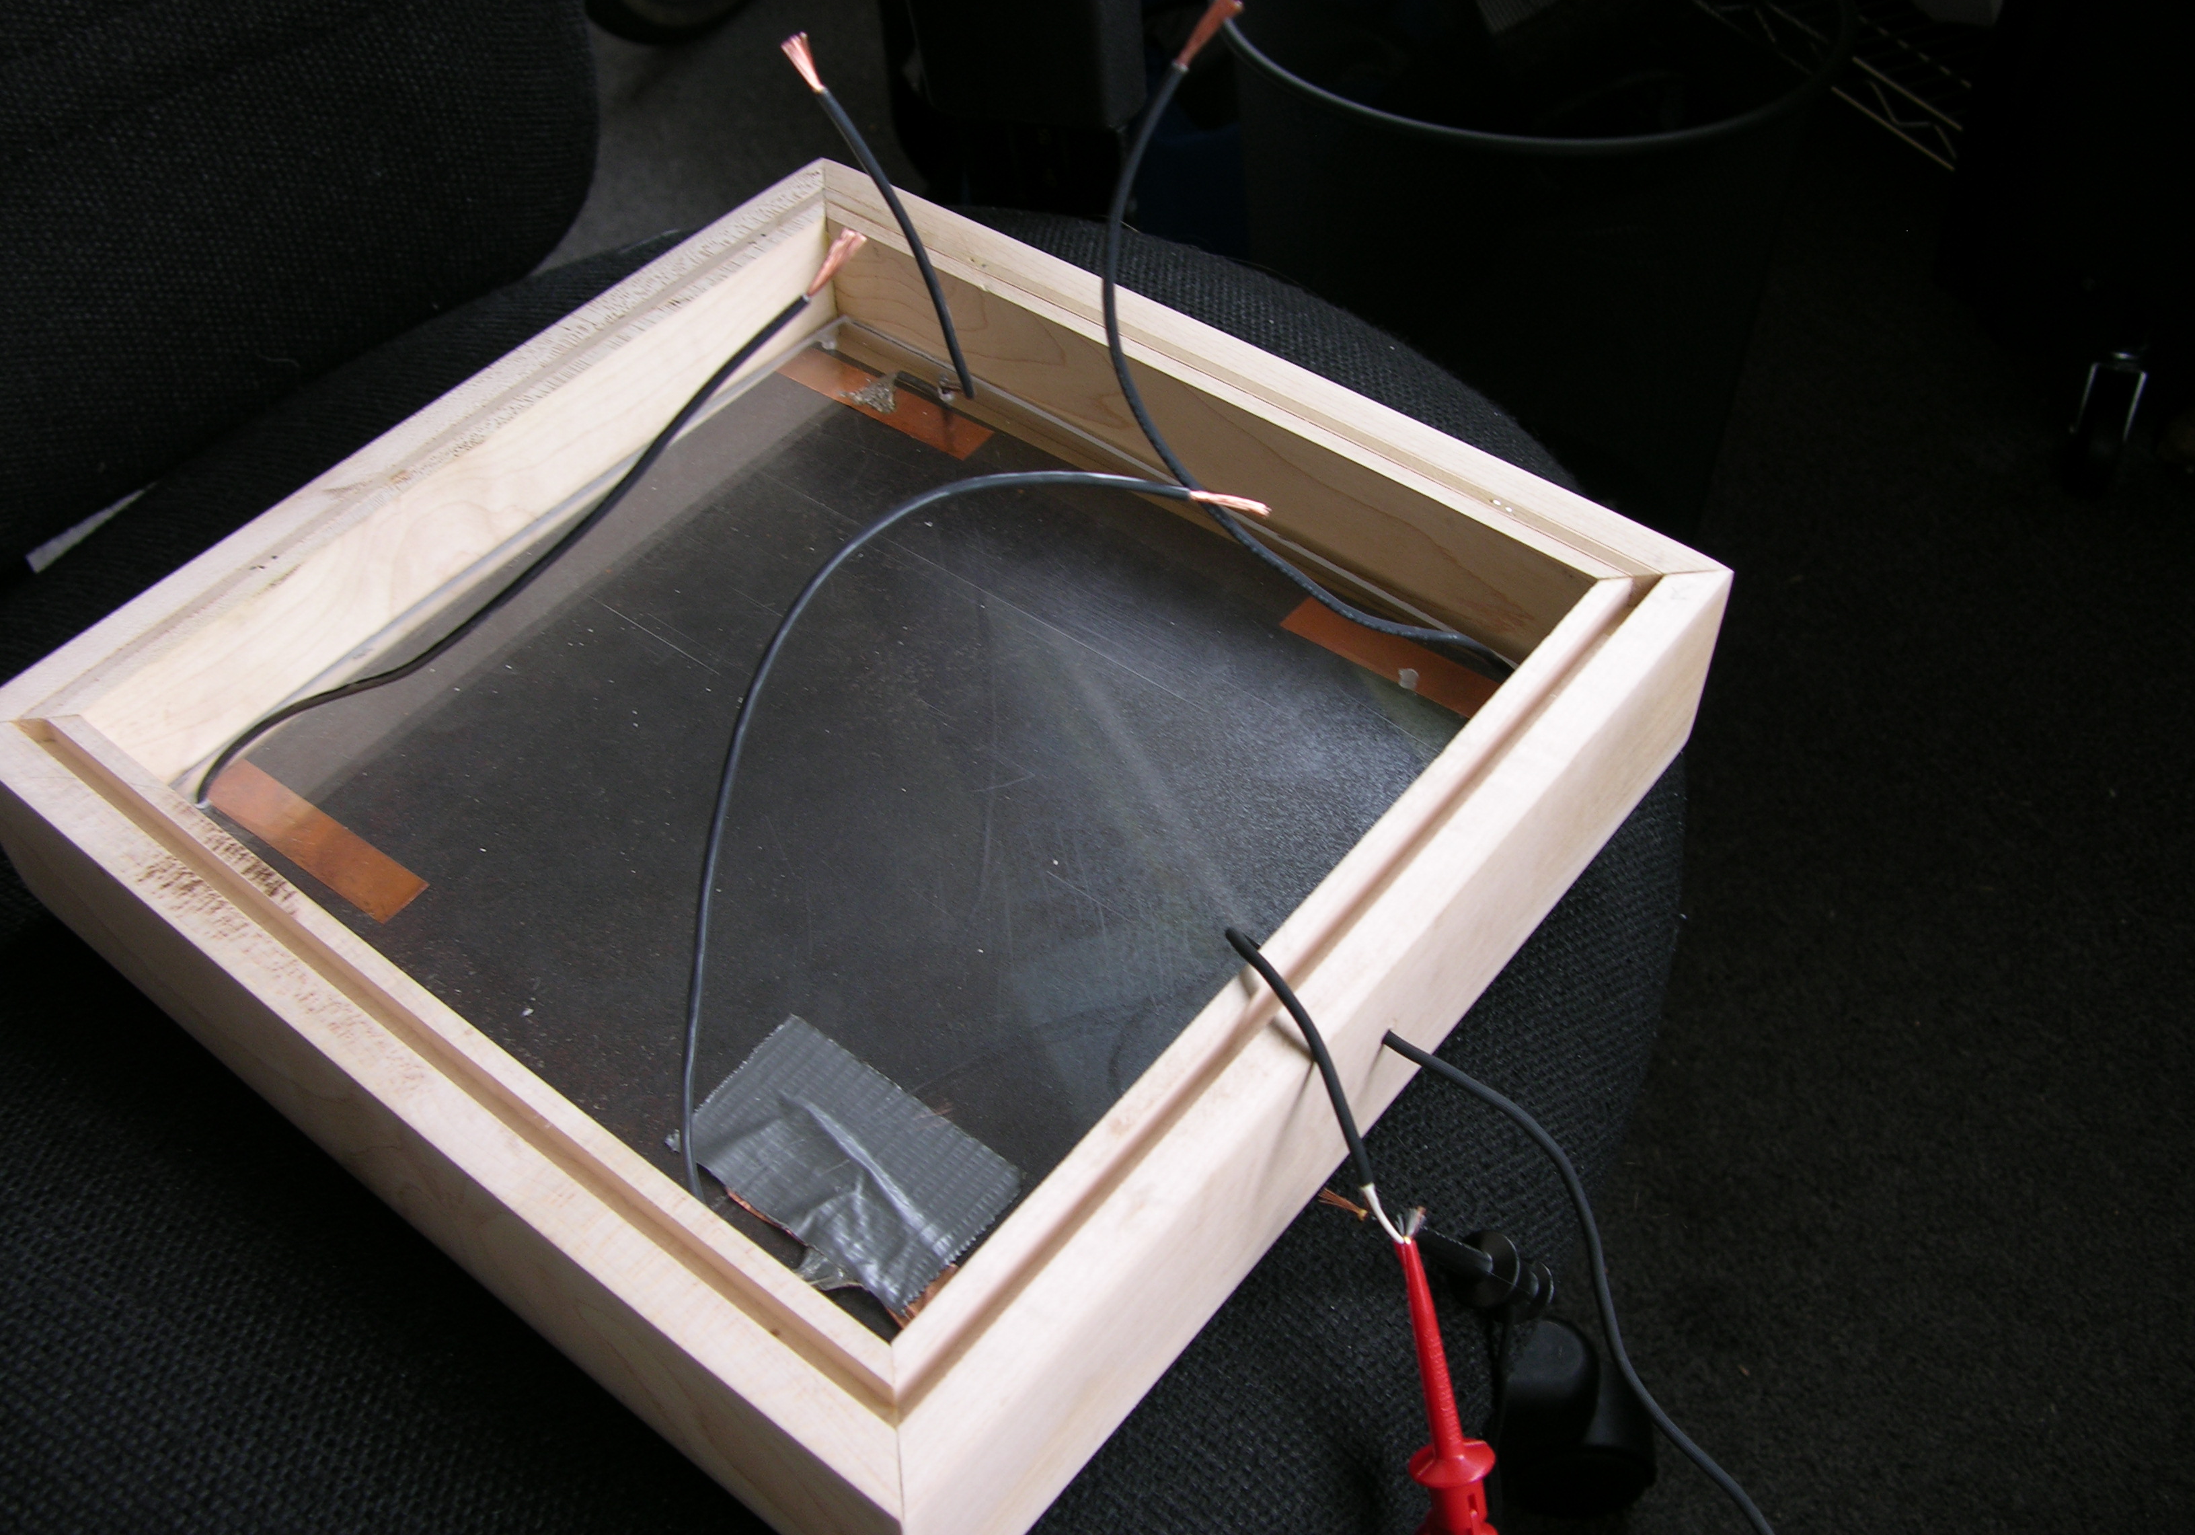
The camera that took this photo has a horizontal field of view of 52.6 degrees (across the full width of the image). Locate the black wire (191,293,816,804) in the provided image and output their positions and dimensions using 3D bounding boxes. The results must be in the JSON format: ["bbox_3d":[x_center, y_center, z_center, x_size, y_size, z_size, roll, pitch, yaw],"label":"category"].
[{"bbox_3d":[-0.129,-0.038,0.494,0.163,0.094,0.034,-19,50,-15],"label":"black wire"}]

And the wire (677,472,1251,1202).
[{"bbox_3d":[-0.036,-0.005,0.463,0.036,0.093,0.186,29,54,25],"label":"wire"}]

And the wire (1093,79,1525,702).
[{"bbox_3d":[0.050,-0.079,0.491,0.104,0.142,0.020,19,50,18],"label":"wire"}]

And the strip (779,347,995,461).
[{"bbox_3d":[-0.058,-0.100,0.607,0.067,0.001,0.013,30,56,26],"label":"strip"}]

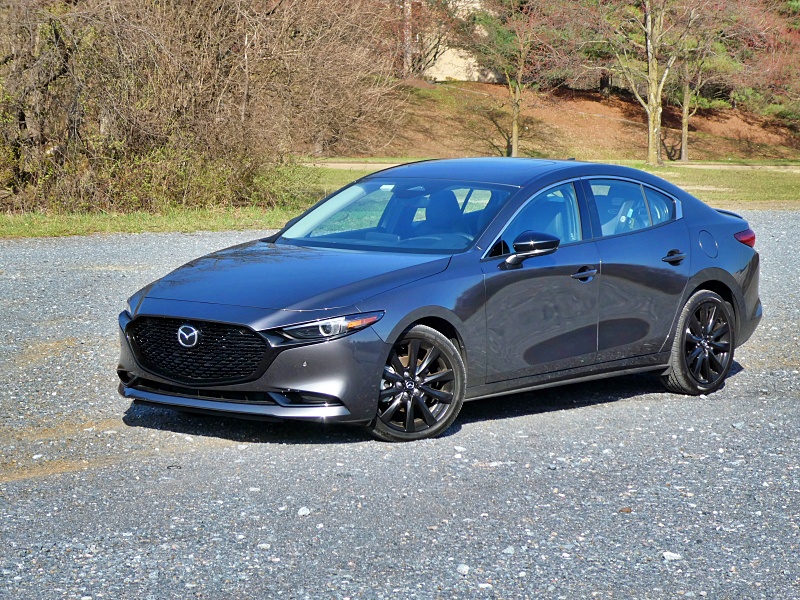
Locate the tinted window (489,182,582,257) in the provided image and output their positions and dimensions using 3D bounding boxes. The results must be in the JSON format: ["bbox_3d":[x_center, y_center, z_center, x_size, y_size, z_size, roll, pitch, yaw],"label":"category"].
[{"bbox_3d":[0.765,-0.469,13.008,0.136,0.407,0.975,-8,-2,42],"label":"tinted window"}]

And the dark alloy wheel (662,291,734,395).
[{"bbox_3d":[1.853,0.264,14.203,0.220,0.650,0.650,5,7,42],"label":"dark alloy wheel"}]

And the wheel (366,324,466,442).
[{"bbox_3d":[0.027,0.449,12.189,0.650,0.650,0.215,-2,6,-21],"label":"wheel"}]

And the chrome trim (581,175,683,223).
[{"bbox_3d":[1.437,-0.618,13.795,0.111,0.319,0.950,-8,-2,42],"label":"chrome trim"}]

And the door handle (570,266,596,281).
[{"bbox_3d":[1.070,-0.158,13.143,0.060,0.070,0.235,5,7,42],"label":"door handle"}]

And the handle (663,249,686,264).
[{"bbox_3d":[1.672,-0.261,13.805,0.060,0.070,0.235,5,7,42],"label":"handle"}]

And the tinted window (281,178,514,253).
[{"bbox_3d":[-0.038,-0.502,13.200,1.340,0.390,0.720,5,7,42],"label":"tinted window"}]

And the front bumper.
[{"bbox_3d":[-0.948,0.347,12.269,1.770,0.520,0.610,5,7,42],"label":"front bumper"}]

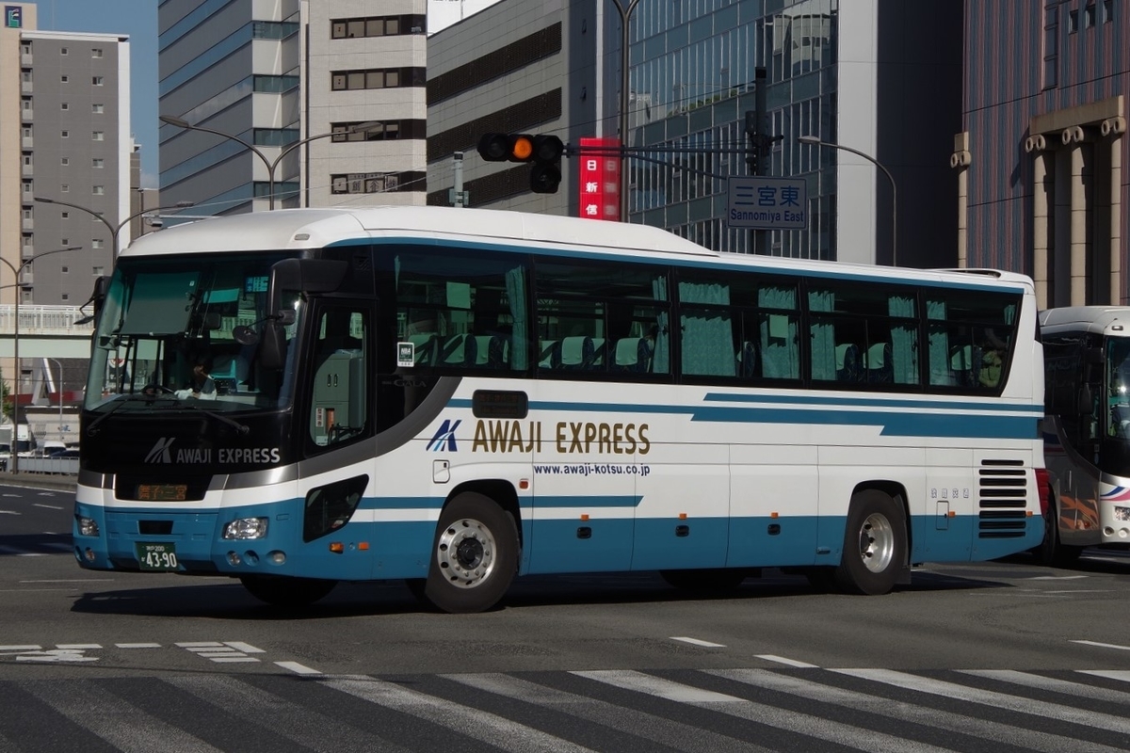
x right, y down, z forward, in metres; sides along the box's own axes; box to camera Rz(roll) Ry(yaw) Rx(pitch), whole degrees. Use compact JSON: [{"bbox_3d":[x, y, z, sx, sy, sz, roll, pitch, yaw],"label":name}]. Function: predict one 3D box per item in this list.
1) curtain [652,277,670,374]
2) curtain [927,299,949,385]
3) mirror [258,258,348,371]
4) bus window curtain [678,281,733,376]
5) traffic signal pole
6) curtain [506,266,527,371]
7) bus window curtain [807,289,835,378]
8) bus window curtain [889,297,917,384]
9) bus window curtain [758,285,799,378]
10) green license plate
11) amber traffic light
[{"bbox_3d":[0.910,-0.477,26.625,0.090,0.919,0.167,-2,-3,43],"label":"curtain"},{"bbox_3d":[3.950,-0.356,29.881,0.090,0.911,0.282,-2,-3,43],"label":"curtain"},{"bbox_3d":[-2.118,-0.500,22.900,0.300,0.870,0.700,-2,-3,43],"label":"mirror"},{"bbox_3d":[1.358,-0.456,27.105,0.090,0.904,0.712,-2,-3,43],"label":"bus window curtain"},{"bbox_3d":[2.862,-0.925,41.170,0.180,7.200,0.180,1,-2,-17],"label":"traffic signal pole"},{"bbox_3d":[-0.428,-0.516,25.192,0.090,0.941,0.197,-2,-3,43],"label":"curtain"},{"bbox_3d":[2.592,-0.417,28.427,0.090,0.919,0.330,-2,-3,43],"label":"bus window curtain"},{"bbox_3d":[3.530,-0.378,29.432,0.090,0.922,0.397,-2,-3,43],"label":"bus window curtain"},{"bbox_3d":[2.120,-0.435,27.922,0.090,0.926,0.534,-2,-3,43],"label":"bus window curtain"},{"bbox_3d":[-3.332,1.471,23.100,0.440,0.220,0.025,-2,7,43],"label":"green license plate"},{"bbox_3d":[-0.642,-3.096,41.000,1.200,0.890,0.420,1,-2,-15],"label":"amber traffic light"}]

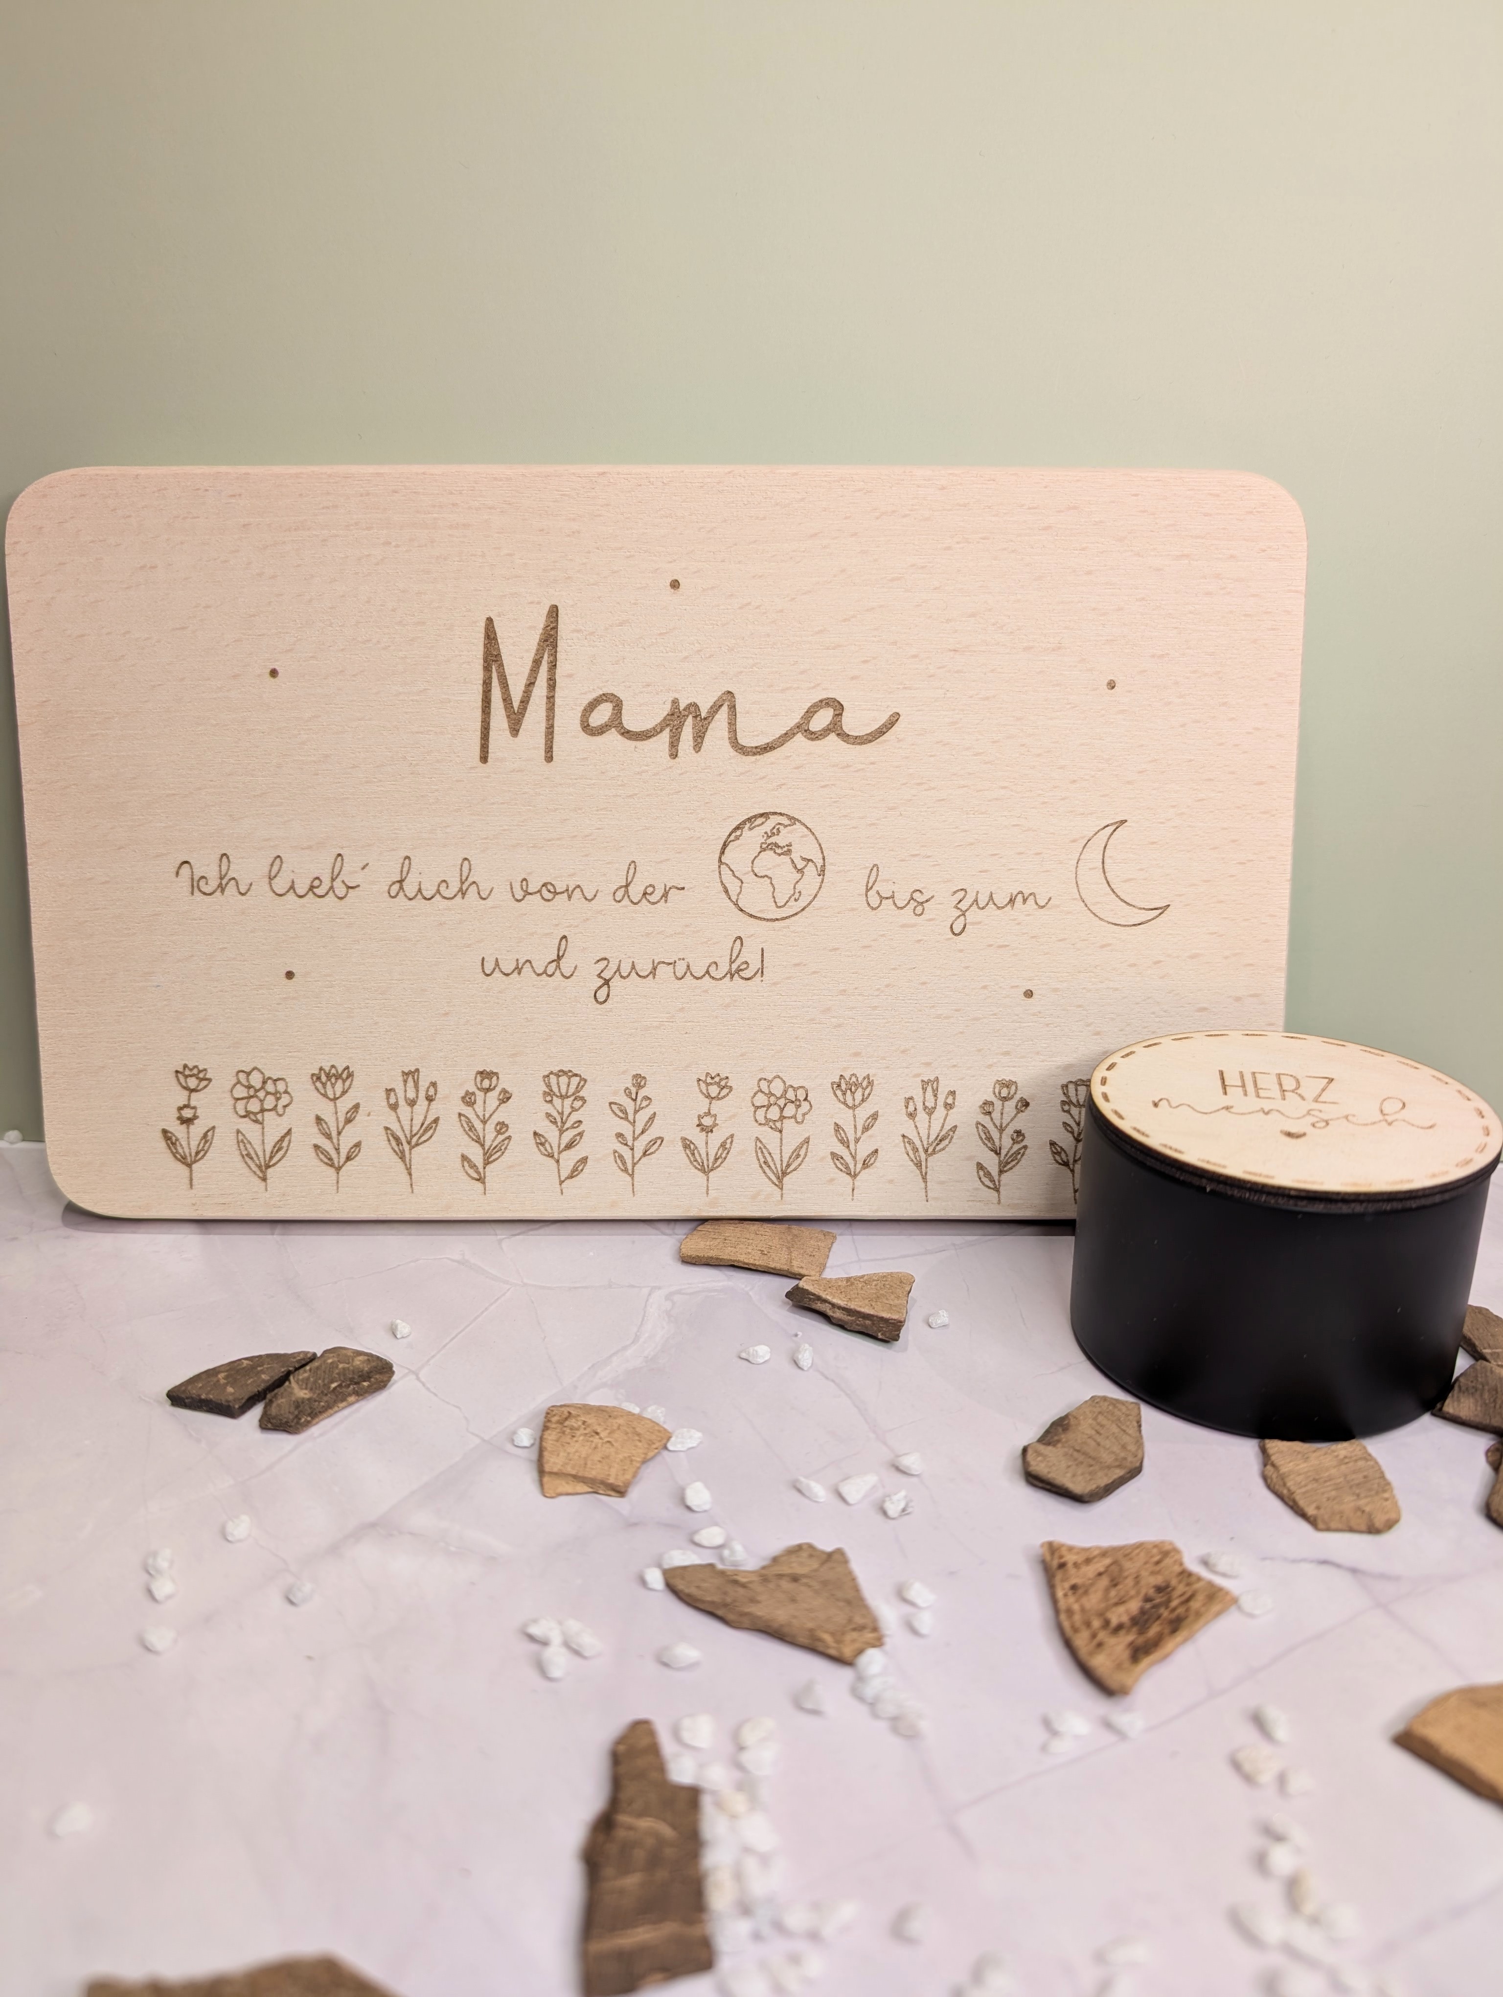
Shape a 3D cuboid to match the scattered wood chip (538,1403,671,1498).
[{"bbox_3d":[-0.022,0.069,0.212,0.020,0.004,0.019,0,20,0],"label":"scattered wood chip"}]

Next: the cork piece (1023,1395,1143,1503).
[{"bbox_3d":[0.053,0.069,0.213,0.025,0.003,0.014,-19,27,-42],"label":"cork piece"}]

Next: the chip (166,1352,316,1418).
[{"bbox_3d":[-0.083,0.063,0.227,0.013,0.004,0.020,13,24,31],"label":"chip"}]

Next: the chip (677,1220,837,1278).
[{"bbox_3d":[0.002,0.048,0.268,0.028,0.003,0.015,7,21,17],"label":"chip"}]

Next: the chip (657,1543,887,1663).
[{"bbox_3d":[0.003,0.079,0.184,0.030,0.004,0.016,4,20,11],"label":"chip"}]

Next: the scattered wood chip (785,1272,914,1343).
[{"bbox_3d":[0.018,0.054,0.249,0.023,0.005,0.014,8,22,22],"label":"scattered wood chip"}]

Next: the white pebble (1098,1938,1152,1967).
[{"bbox_3d":[0.037,0.095,0.139,0.005,0.002,0.003,-3,20,-8],"label":"white pebble"}]

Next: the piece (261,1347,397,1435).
[{"bbox_3d":[-0.069,0.064,0.224,0.013,0.004,0.020,10,22,24],"label":"piece"}]

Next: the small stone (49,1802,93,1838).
[{"bbox_3d":[-0.073,0.089,0.150,0.004,0.003,0.003,-16,26,-37],"label":"small stone"}]

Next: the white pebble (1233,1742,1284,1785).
[{"bbox_3d":[0.058,0.088,0.159,0.005,0.003,0.004,5,21,13],"label":"white pebble"}]

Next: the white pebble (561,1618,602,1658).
[{"bbox_3d":[-0.022,0.082,0.177,0.006,0.003,0.004,17,26,39],"label":"white pebble"}]

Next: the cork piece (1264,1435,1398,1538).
[{"bbox_3d":[0.084,0.071,0.203,0.017,0.004,0.016,1,20,3],"label":"cork piece"}]

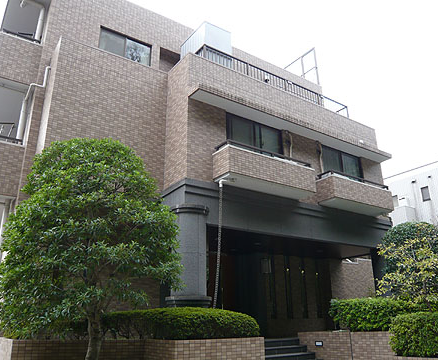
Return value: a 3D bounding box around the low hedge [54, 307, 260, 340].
[{"bbox_3d":[-1.037,2.496,6.757,3.300,0.500,1.100,2,-20,-7],"label":"low hedge"}]

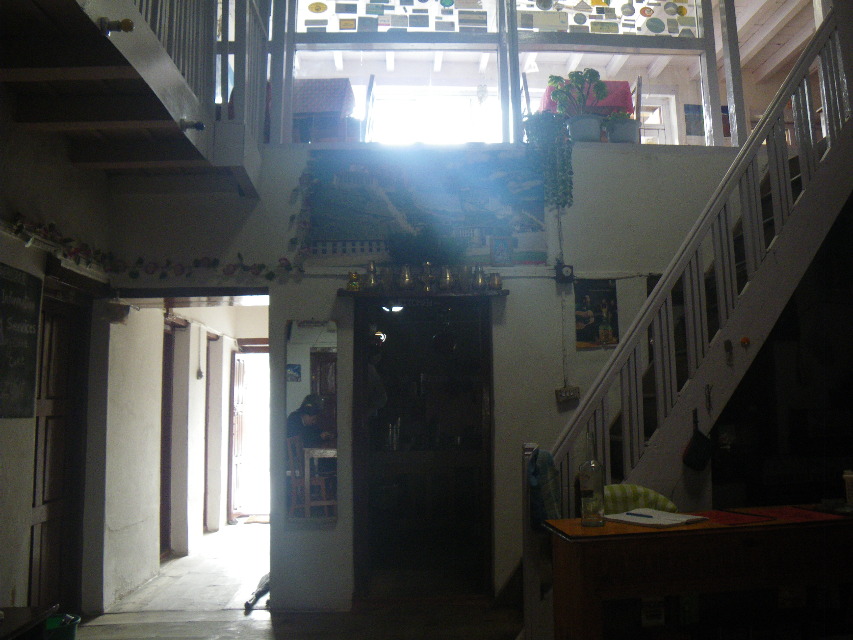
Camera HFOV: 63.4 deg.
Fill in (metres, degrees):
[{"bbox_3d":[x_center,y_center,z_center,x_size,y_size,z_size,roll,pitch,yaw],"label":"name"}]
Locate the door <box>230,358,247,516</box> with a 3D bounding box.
[{"bbox_3d":[-1.972,1.211,7.323,0.060,1.700,0.520,0,-6,-1],"label":"door"}]

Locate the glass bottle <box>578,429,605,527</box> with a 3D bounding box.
[{"bbox_3d":[0.521,0.499,2.173,0.068,0.300,0.068,0,-6,-1],"label":"glass bottle"}]

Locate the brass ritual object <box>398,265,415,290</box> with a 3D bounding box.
[{"bbox_3d":[-0.120,-0.256,4.151,0.090,0.150,0.090,0,-6,-1],"label":"brass ritual object"}]

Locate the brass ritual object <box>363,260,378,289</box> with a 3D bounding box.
[{"bbox_3d":[-0.334,-0.270,4.147,0.090,0.160,0.090,0,-6,-1],"label":"brass ritual object"}]

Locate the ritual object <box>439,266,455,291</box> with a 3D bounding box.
[{"bbox_3d":[0.120,-0.250,4.156,0.090,0.150,0.090,0,-6,-1],"label":"ritual object"}]

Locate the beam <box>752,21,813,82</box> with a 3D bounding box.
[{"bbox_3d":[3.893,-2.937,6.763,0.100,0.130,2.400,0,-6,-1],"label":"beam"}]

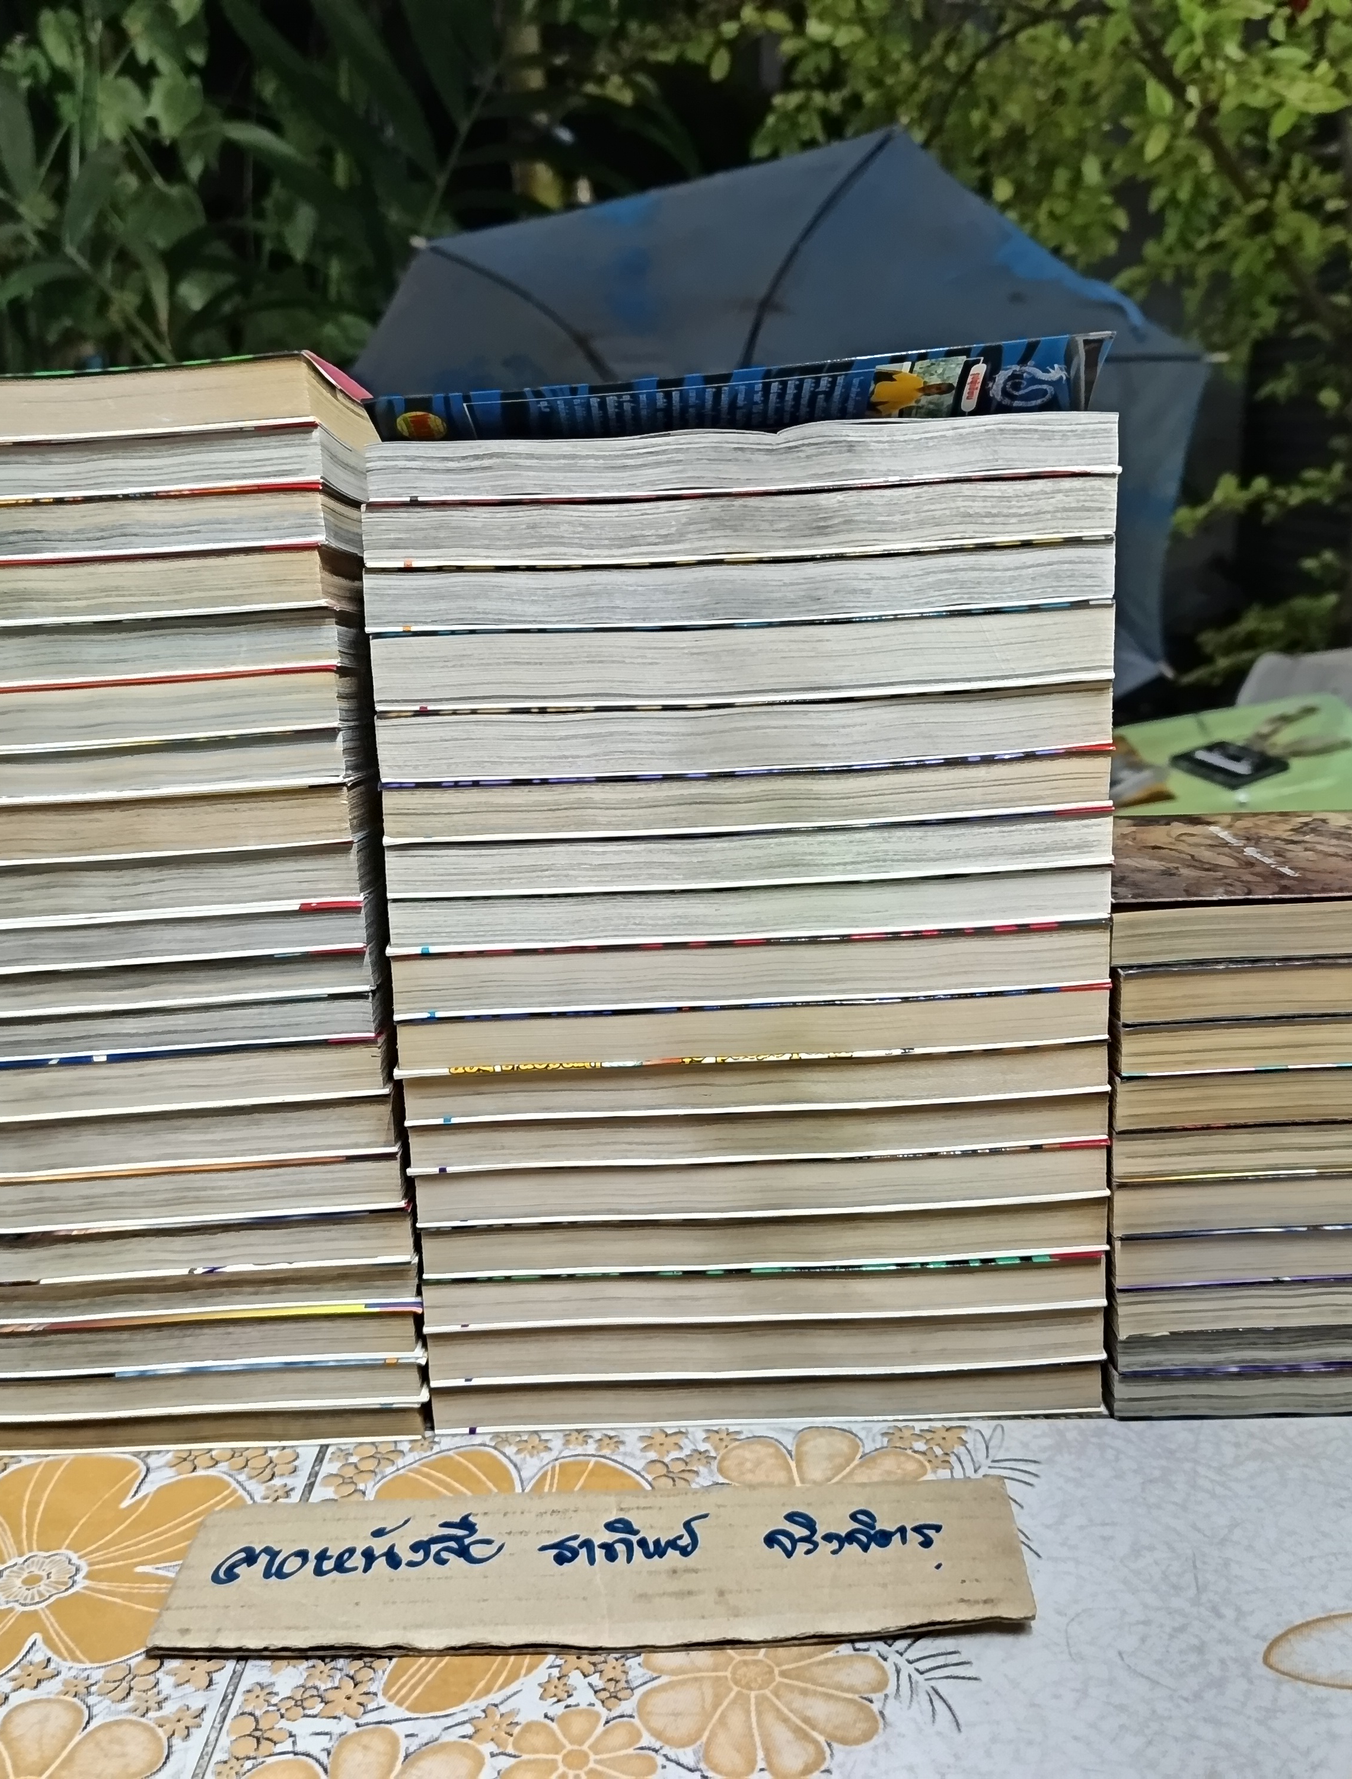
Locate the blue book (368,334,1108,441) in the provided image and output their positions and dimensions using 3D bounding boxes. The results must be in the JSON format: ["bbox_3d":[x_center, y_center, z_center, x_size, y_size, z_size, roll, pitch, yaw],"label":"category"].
[{"bbox_3d":[0.017,-0.132,0.451,0.182,0.024,0.105,-1,10,2],"label":"blue book"}]

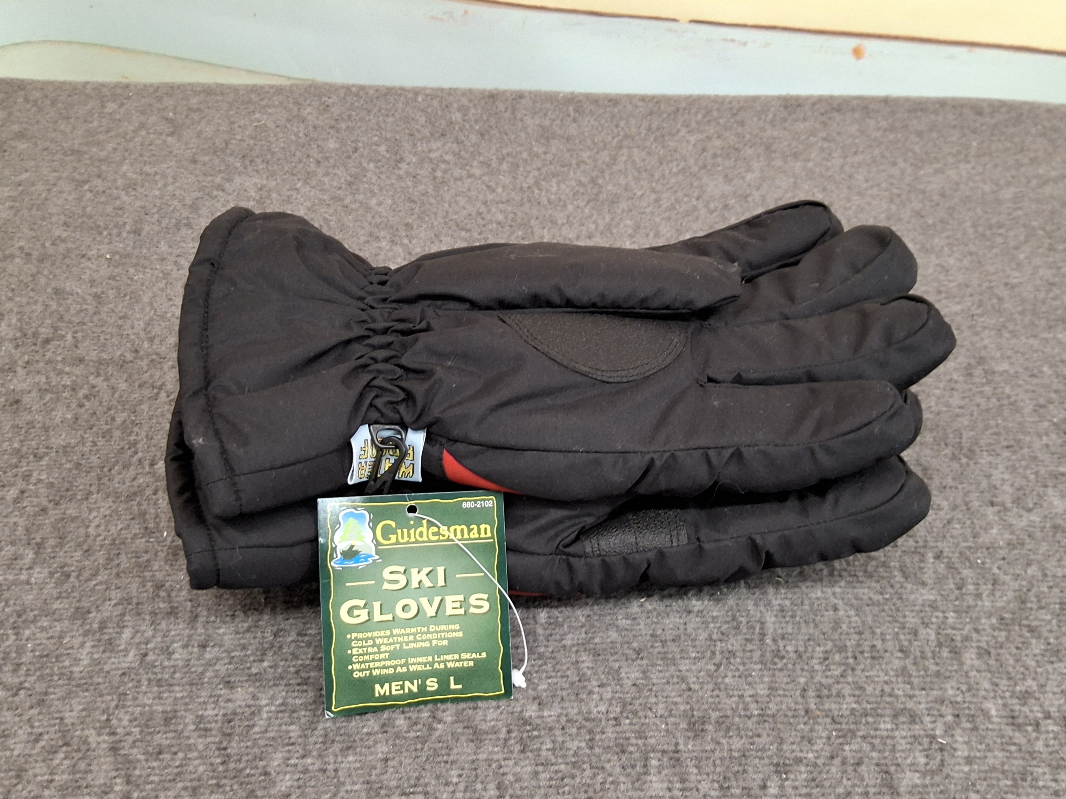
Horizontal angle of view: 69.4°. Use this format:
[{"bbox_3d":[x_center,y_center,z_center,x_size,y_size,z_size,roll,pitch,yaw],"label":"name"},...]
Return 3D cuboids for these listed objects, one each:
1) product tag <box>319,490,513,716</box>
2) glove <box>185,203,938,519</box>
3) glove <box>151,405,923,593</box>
[{"bbox_3d":[-0.040,0.069,0.261,0.064,0.002,0.072,-1,88,-8],"label":"product tag"},{"bbox_3d":[0.015,-0.025,0.294,0.288,0.048,0.142,0,51,0],"label":"glove"},{"bbox_3d":[0.008,0.005,0.311,0.285,0.042,0.140,0,51,0],"label":"glove"}]

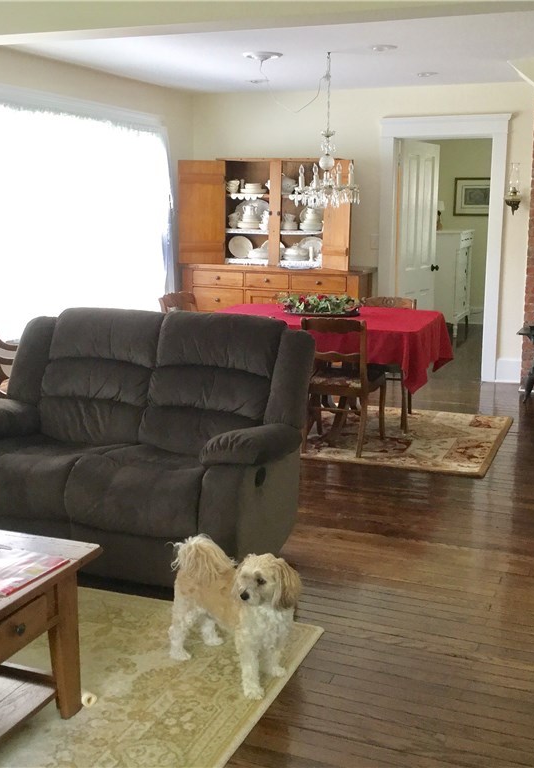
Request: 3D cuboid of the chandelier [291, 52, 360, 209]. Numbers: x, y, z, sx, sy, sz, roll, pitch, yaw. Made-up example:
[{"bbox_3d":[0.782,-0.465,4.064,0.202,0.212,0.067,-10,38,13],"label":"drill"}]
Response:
[{"bbox_3d":[0.398,-1.706,6.187,0.443,1.009,0.443,0,11,0],"label":"chandelier"}]

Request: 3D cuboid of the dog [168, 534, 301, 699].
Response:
[{"bbox_3d":[-0.108,0.727,2.956,0.450,0.398,0.203,11,15,42],"label":"dog"}]

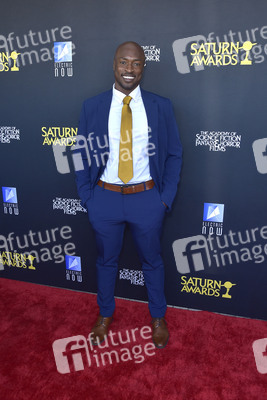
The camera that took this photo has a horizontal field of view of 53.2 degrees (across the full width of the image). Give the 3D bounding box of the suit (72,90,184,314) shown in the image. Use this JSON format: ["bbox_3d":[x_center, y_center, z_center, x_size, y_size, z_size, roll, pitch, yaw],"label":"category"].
[{"bbox_3d":[-0.040,0.065,1.705,0.650,1.480,0.320,2,13,0],"label":"suit"}]

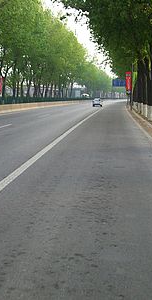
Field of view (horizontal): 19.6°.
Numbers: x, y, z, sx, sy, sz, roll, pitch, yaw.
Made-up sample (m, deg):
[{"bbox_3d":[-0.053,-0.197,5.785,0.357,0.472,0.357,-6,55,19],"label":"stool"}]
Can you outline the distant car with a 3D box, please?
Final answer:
[{"bbox_3d":[3.701,-8.011,72.654,1.650,1.470,4.200,1,7,6],"label":"distant car"}]

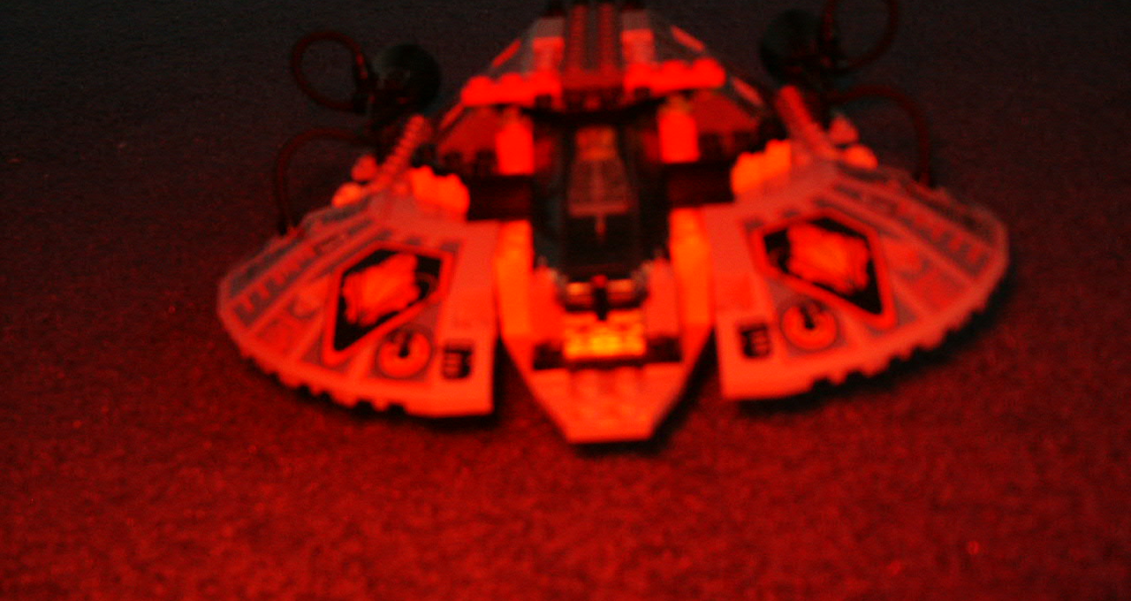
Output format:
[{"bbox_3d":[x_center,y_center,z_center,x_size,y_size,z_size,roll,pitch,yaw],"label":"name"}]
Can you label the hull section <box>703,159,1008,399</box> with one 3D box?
[{"bbox_3d":[0.072,-0.010,0.269,0.080,0.023,0.080,-4,27,3],"label":"hull section"}]

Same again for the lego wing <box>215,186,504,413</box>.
[{"bbox_3d":[-0.054,-0.002,0.276,0.080,0.023,0.080,-4,27,3],"label":"lego wing"}]

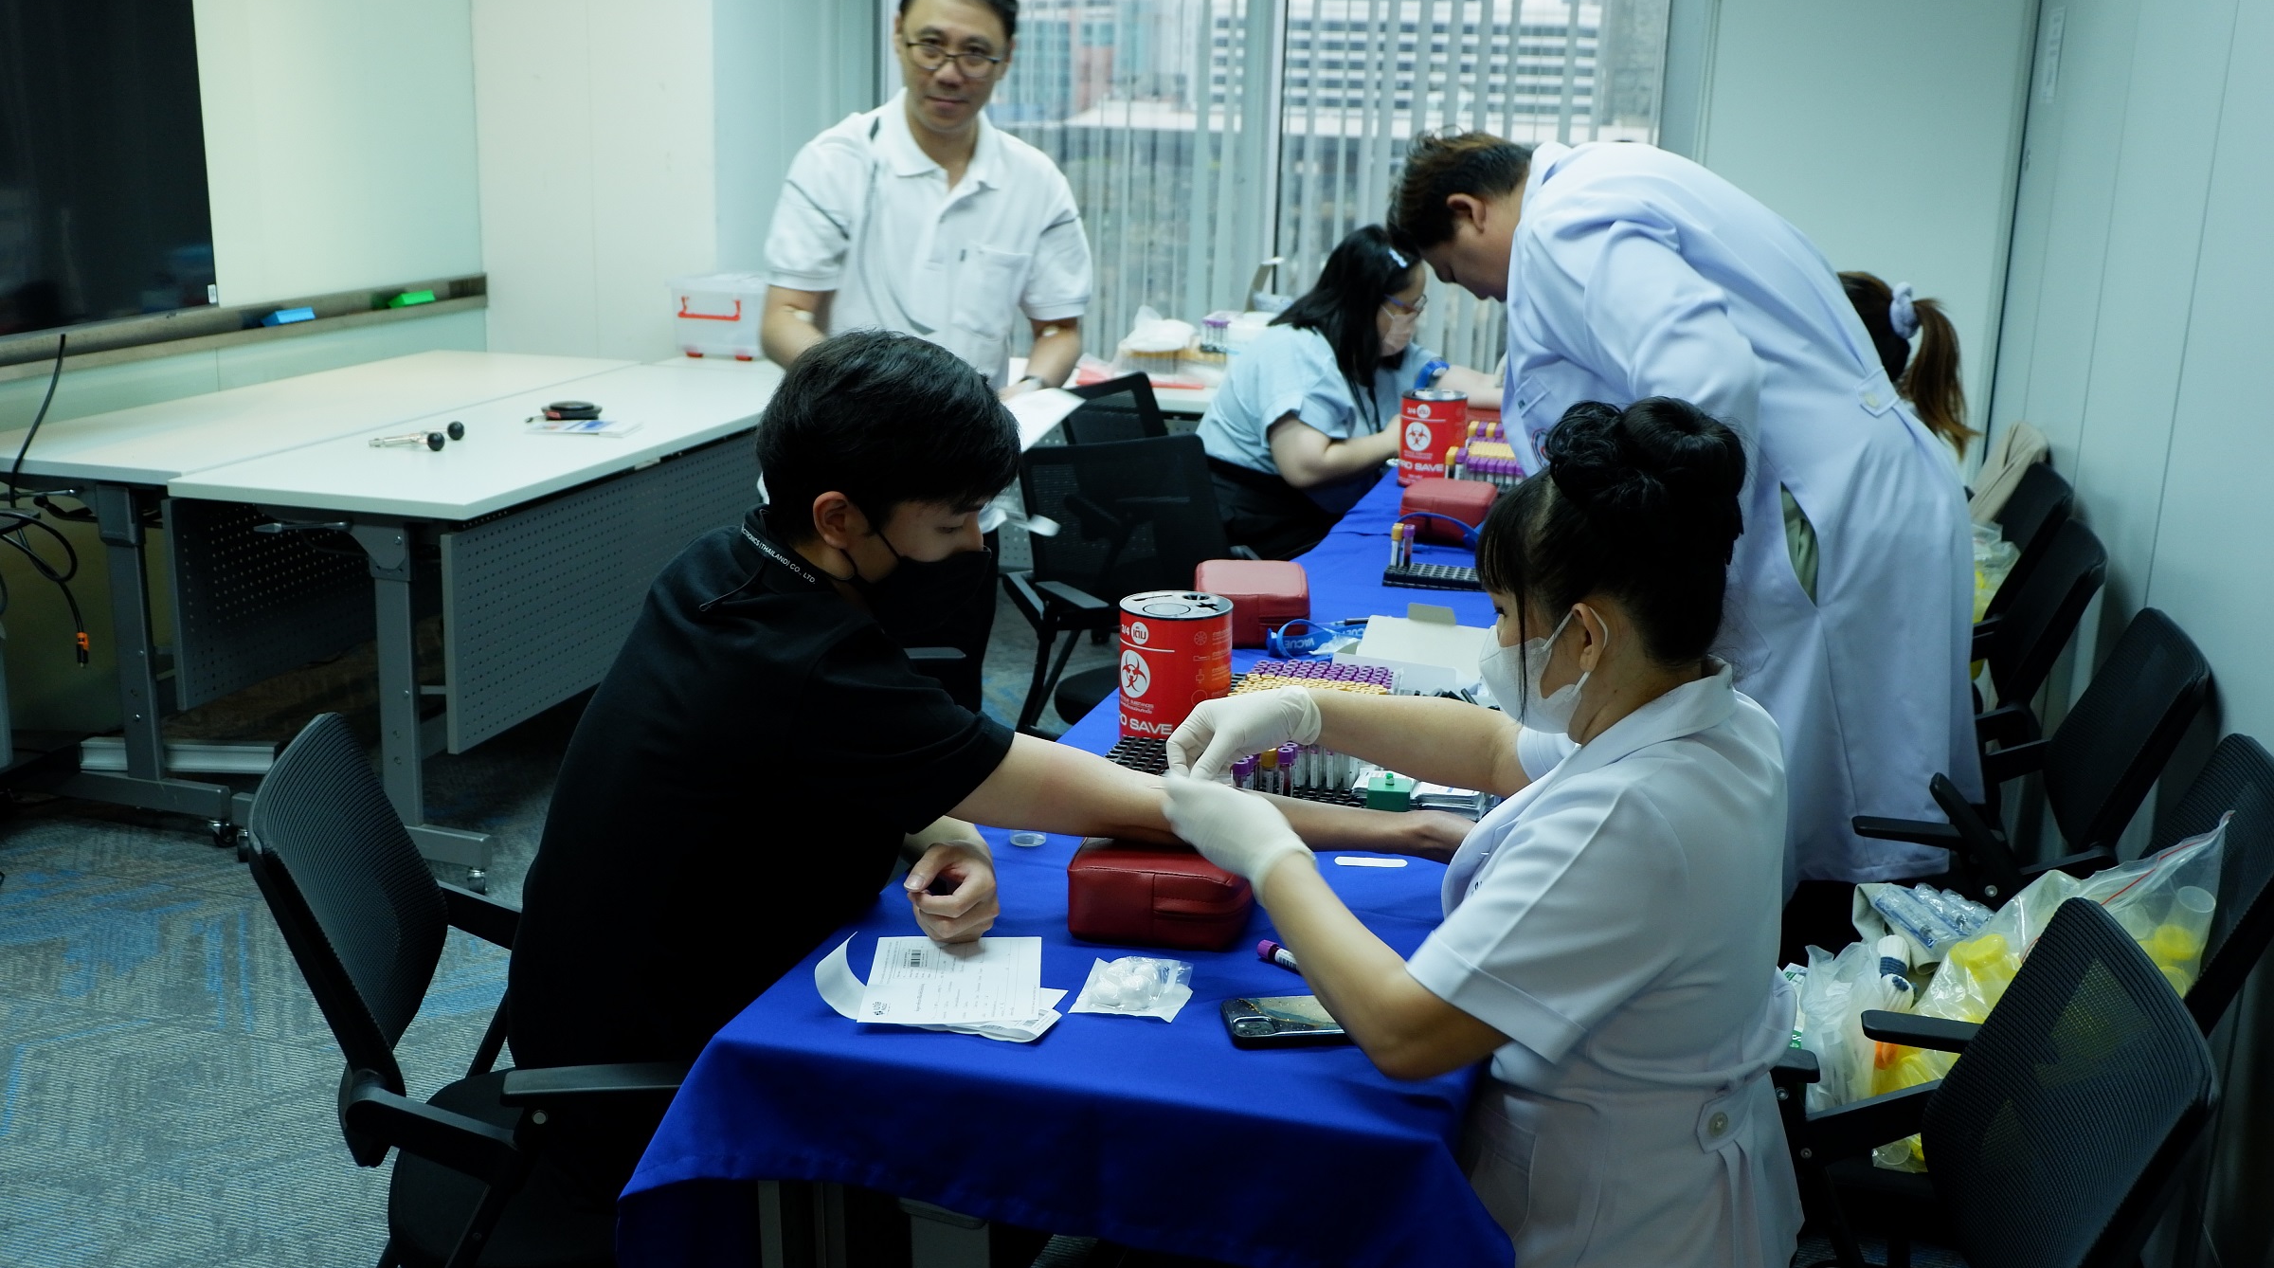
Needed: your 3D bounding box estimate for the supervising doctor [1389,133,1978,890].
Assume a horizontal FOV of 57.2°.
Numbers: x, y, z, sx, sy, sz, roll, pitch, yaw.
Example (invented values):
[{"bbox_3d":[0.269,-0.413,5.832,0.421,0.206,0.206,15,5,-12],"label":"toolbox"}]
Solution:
[{"bbox_3d":[0.757,0.023,2.990,0.860,1.430,0.550,6,14,16],"label":"supervising doctor"}]

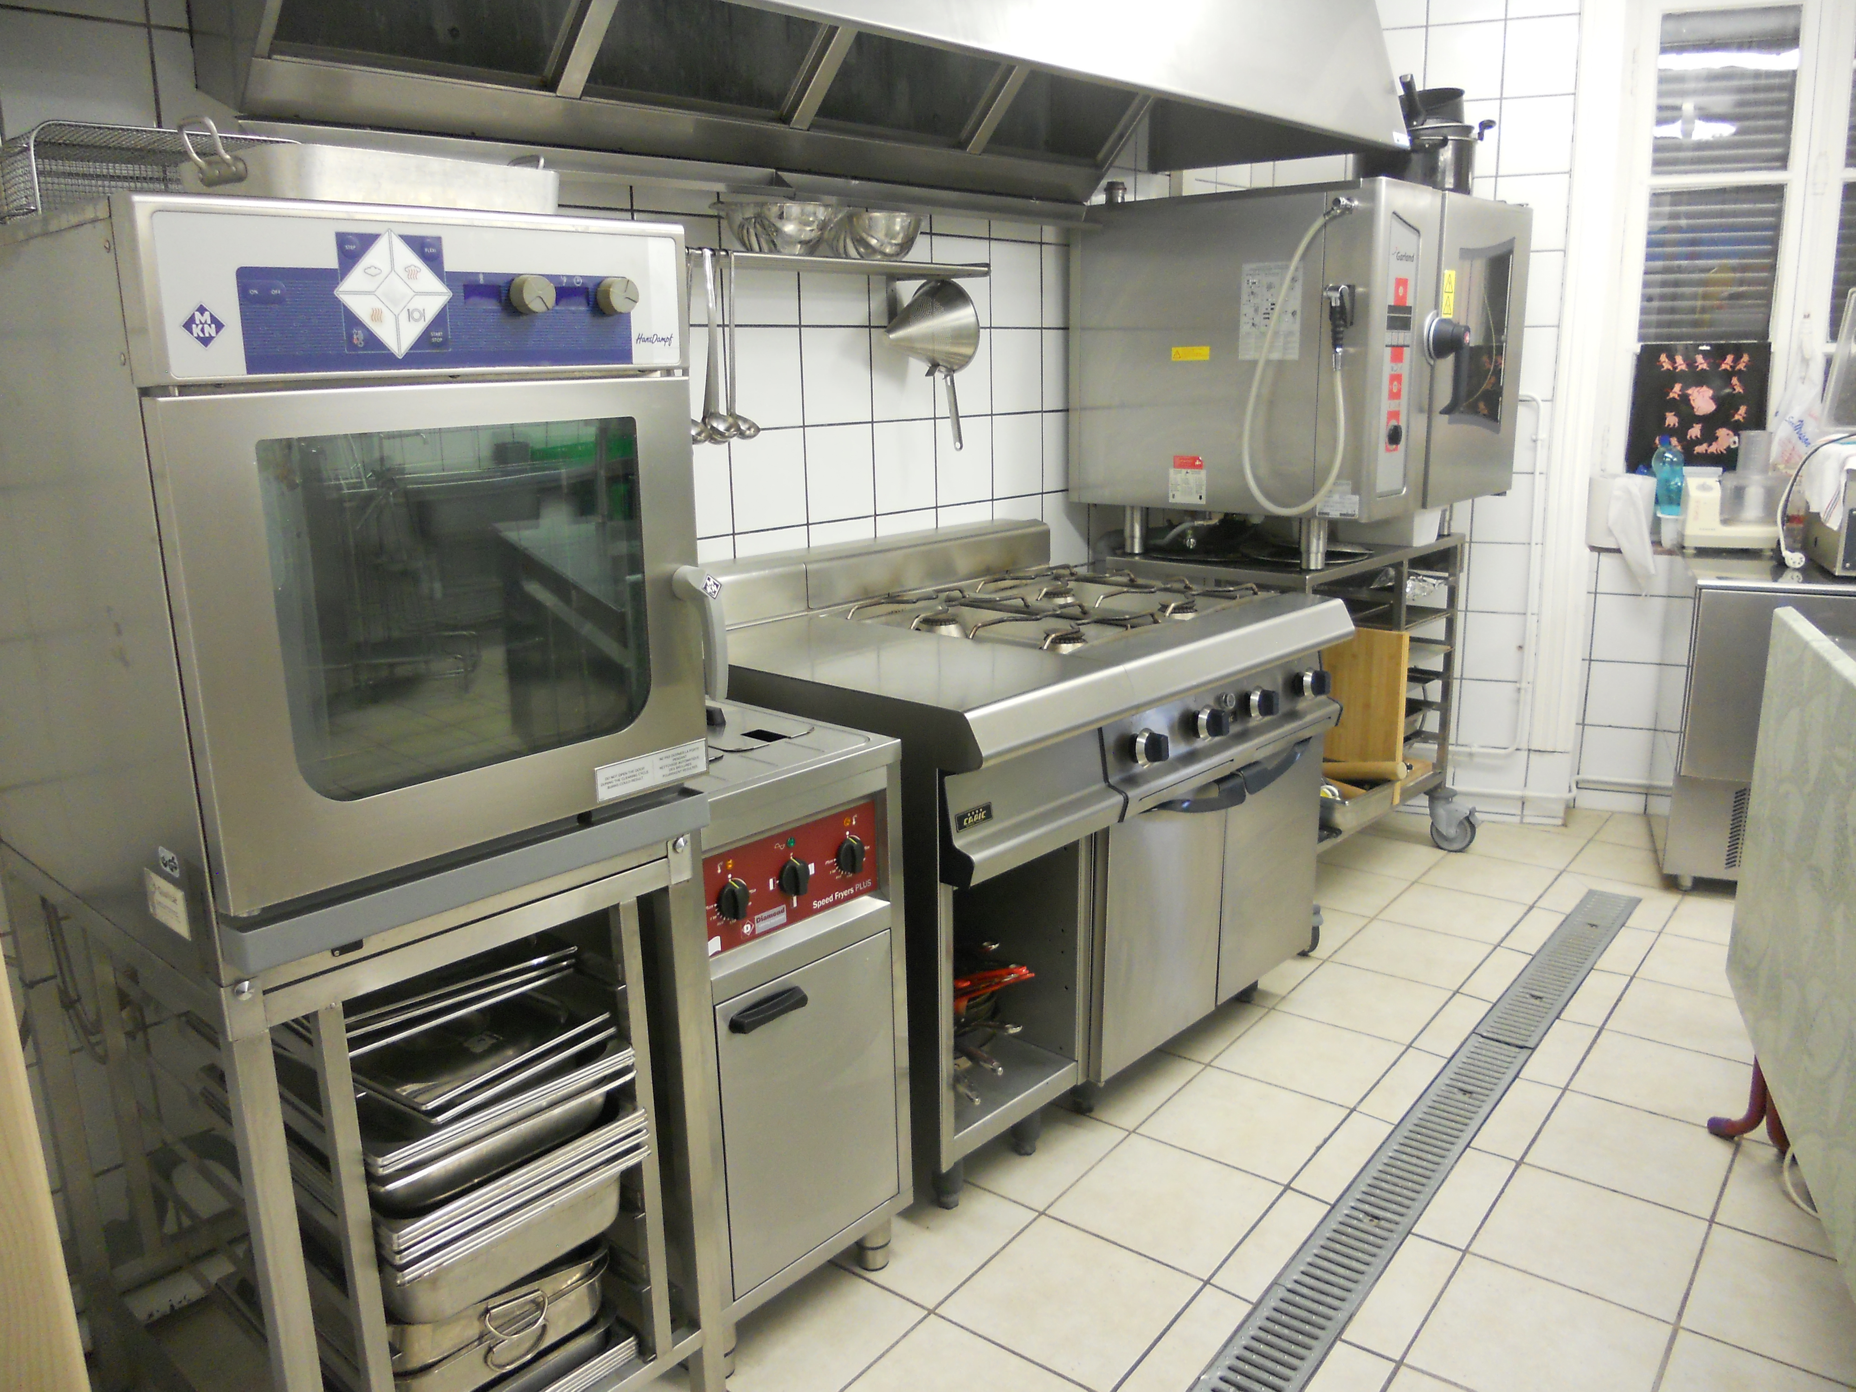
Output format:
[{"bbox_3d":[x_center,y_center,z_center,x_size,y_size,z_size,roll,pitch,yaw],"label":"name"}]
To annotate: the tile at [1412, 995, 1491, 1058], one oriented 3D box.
[{"bbox_3d":[1.099,0.692,3.026,0.072,0.010,0.303,10,17,35],"label":"tile"}]

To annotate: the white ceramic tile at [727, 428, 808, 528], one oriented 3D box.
[{"bbox_3d":[-0.322,-0.436,2.935,0.010,0.196,0.196,12,19,41],"label":"white ceramic tile"}]

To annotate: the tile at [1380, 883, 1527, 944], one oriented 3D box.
[{"bbox_3d":[1.316,0.545,3.616,0.291,0.010,0.303,10,17,35],"label":"tile"}]

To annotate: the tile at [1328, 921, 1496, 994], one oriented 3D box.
[{"bbox_3d":[1.133,0.607,3.383,0.300,0.010,0.303,9,16,36],"label":"tile"}]

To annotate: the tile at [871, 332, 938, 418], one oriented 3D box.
[{"bbox_3d":[-0.057,-0.704,3.173,0.010,0.196,0.196,12,19,41],"label":"tile"}]

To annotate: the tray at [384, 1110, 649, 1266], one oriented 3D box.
[{"bbox_3d":[-0.640,0.514,1.794,0.530,0.042,0.325,10,17,40],"label":"tray"}]

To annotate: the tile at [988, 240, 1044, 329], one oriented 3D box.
[{"bbox_3d":[0.214,-0.982,3.454,0.009,0.200,0.200,12,18,41],"label":"tile"}]

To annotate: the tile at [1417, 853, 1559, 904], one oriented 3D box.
[{"bbox_3d":[1.500,0.487,3.865,0.300,0.010,0.303,9,16,36],"label":"tile"}]

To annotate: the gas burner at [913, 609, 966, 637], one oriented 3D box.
[{"bbox_3d":[0.023,-0.137,2.927,0.110,0.055,0.110,-1,14,0],"label":"gas burner"}]

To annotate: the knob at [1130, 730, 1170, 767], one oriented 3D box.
[{"bbox_3d":[0.389,0.092,2.520,0.053,0.066,0.066,-2,9,44],"label":"knob"}]

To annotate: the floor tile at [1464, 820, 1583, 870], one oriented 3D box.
[{"bbox_3d":[1.689,0.426,4.091,0.302,0.010,0.302,10,17,36],"label":"floor tile"}]

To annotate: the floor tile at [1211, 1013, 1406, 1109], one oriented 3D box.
[{"bbox_3d":[0.765,0.727,2.893,0.291,0.010,0.303,10,17,35],"label":"floor tile"}]

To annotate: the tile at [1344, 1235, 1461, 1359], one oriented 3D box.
[{"bbox_3d":[0.732,0.920,2.218,0.084,0.010,0.305,9,17,36],"label":"tile"}]

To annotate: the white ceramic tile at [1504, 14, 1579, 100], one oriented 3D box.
[{"bbox_3d":[1.628,-1.693,3.837,0.187,0.199,0.008,4,14,19],"label":"white ceramic tile"}]

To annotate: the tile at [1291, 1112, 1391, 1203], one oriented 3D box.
[{"bbox_3d":[0.745,0.828,2.596,0.079,0.010,0.305,9,17,36],"label":"tile"}]

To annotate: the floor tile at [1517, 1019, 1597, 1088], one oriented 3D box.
[{"bbox_3d":[1.277,0.726,2.904,0.093,0.010,0.302,10,17,36],"label":"floor tile"}]

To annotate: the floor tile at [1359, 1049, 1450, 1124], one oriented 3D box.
[{"bbox_3d":[0.917,0.750,2.791,0.078,0.010,0.303,9,16,36],"label":"floor tile"}]

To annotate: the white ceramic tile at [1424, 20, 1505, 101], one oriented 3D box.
[{"bbox_3d":[1.458,-1.718,3.931,0.198,0.198,0.010,4,14,19],"label":"white ceramic tile"}]

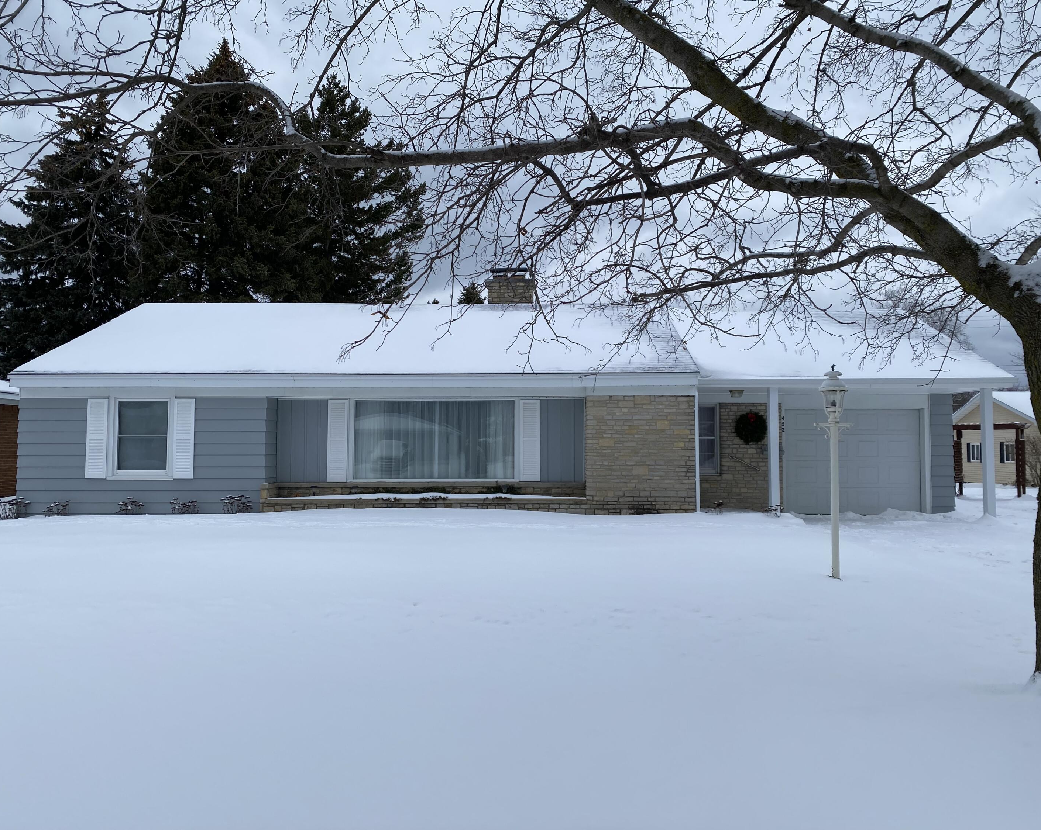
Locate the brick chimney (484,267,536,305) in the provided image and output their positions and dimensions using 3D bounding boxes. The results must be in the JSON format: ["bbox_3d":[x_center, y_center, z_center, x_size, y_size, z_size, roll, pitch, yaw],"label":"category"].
[{"bbox_3d":[-0.249,-2.982,19.947,1.200,1.123,0.800,0,-3,1],"label":"brick chimney"}]

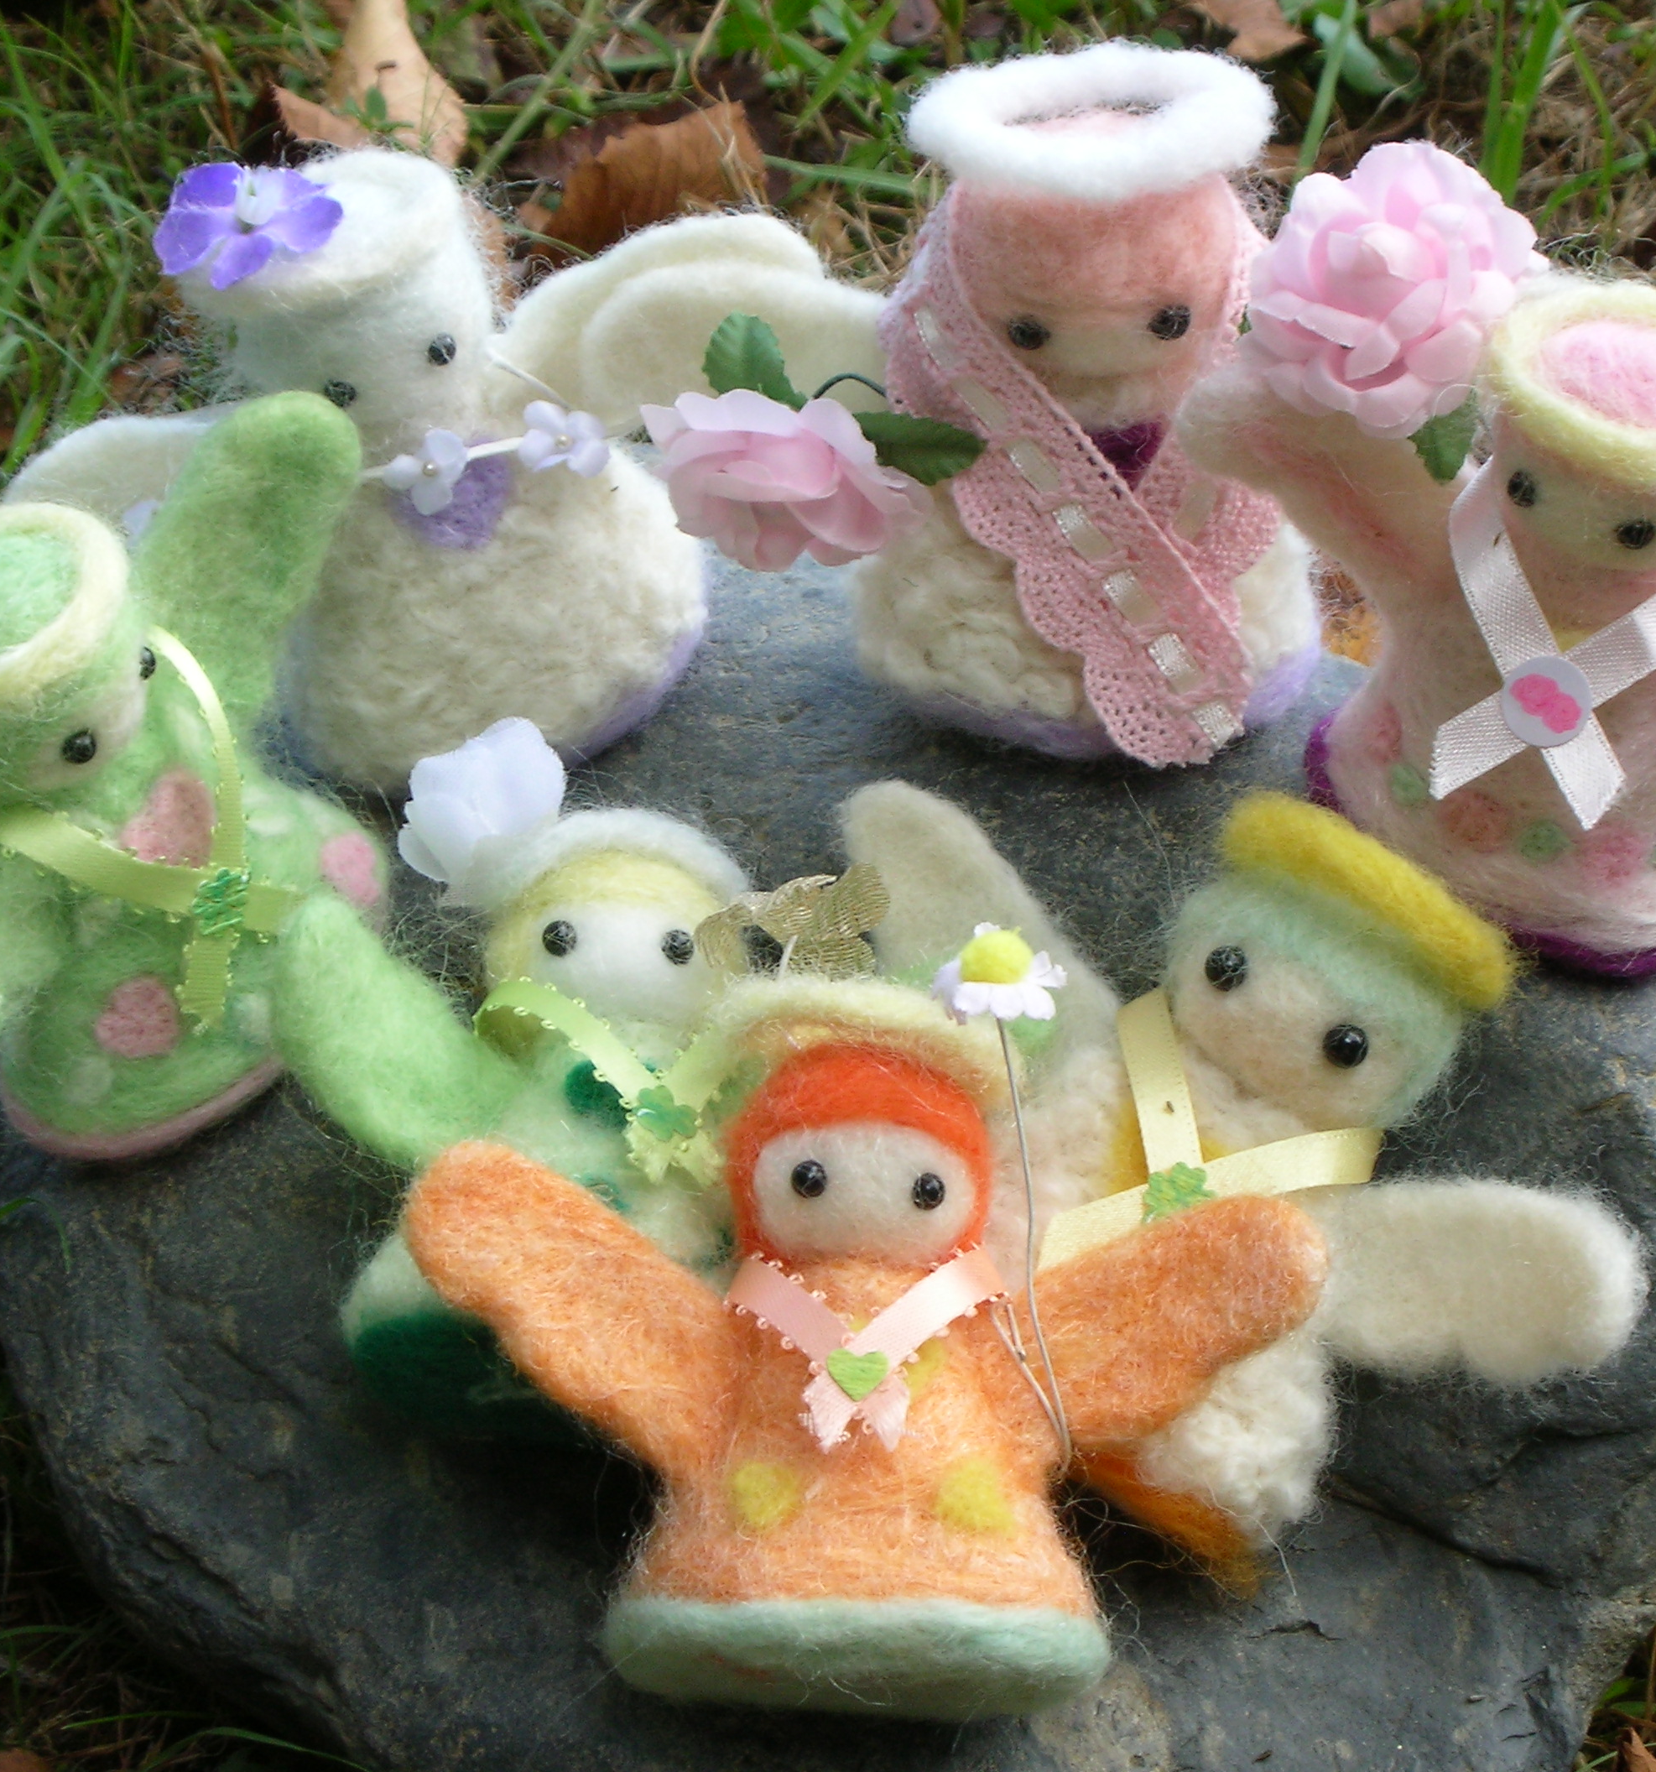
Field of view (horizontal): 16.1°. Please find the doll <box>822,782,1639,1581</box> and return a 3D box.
[{"bbox_3d":[0.045,0.034,0.725,0.110,0.052,0.080,26,79,15],"label":"doll"}]

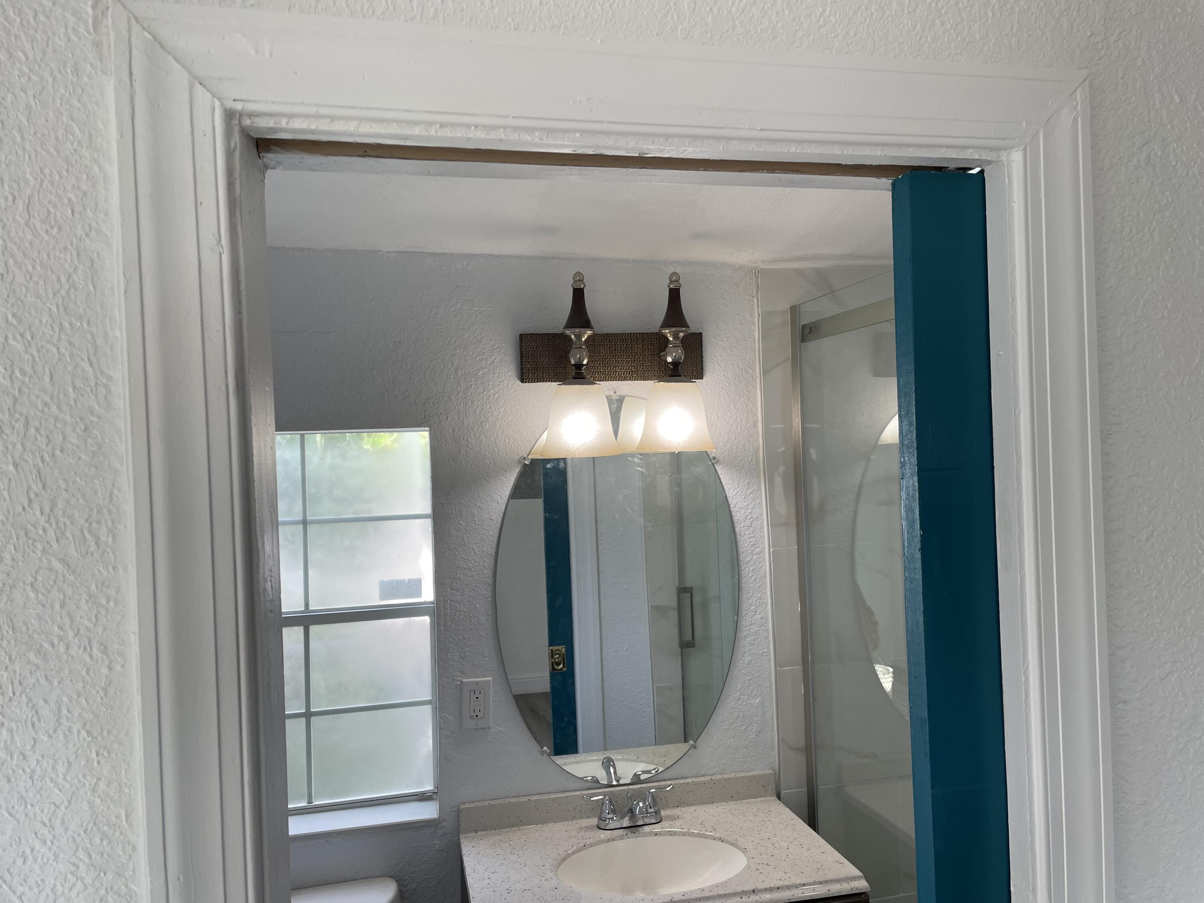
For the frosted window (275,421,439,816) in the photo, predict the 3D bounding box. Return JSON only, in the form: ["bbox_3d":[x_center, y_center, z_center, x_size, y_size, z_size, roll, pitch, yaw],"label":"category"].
[{"bbox_3d":[-0.695,0.403,2.137,0.585,0.885,0.075,-2,0,-13],"label":"frosted window"}]

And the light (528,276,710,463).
[{"bbox_3d":[0.046,-0.198,2.066,0.442,0.415,0.210,-2,0,-13],"label":"light"}]

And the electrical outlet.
[{"bbox_3d":[-0.289,0.583,2.087,0.070,0.115,0.013,-2,0,-13],"label":"electrical outlet"}]

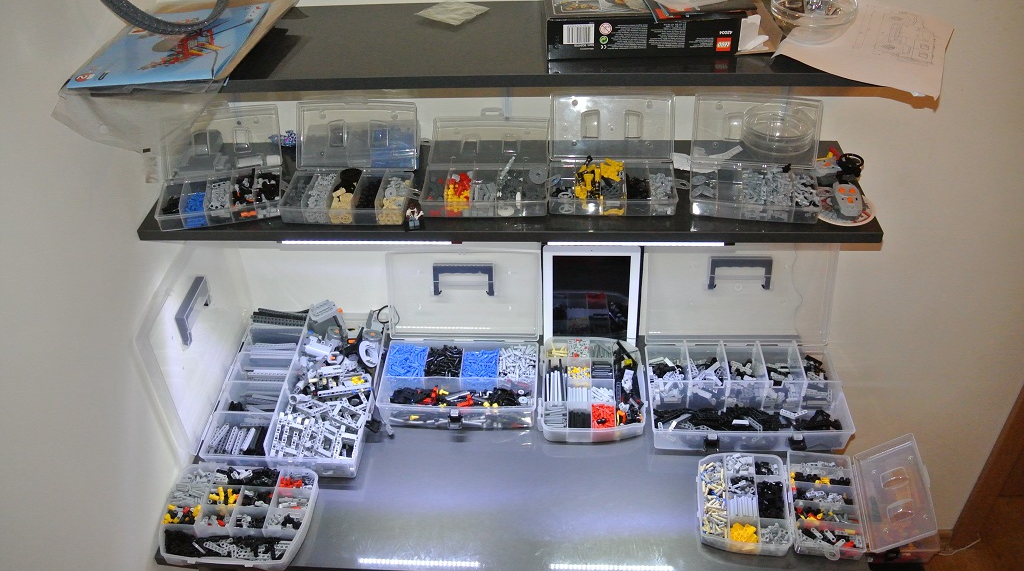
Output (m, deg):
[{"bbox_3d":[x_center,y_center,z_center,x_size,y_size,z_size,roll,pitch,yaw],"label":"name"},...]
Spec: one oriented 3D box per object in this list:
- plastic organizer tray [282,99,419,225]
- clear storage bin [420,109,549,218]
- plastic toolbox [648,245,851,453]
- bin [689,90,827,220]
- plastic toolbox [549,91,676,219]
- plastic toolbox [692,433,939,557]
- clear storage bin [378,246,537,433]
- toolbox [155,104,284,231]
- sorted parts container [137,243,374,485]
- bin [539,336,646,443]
[{"bbox_3d":[-0.251,-0.193,1.284,0.194,0.128,0.165,2,41,5],"label":"plastic organizer tray"},{"bbox_3d":[-0.038,-0.197,1.323,0.196,0.070,0.205,1,41,3],"label":"clear storage bin"},{"bbox_3d":[0.431,0.115,1.510,0.355,0.272,0.268,0,41,3],"label":"plastic toolbox"},{"bbox_3d":[0.372,-0.198,1.262,0.192,0.126,0.165,4,41,7],"label":"bin"},{"bbox_3d":[0.157,-0.208,1.283,0.196,0.128,0.165,0,41,3],"label":"plastic toolbox"},{"bbox_3d":[0.489,0.346,1.376,0.360,0.095,0.200,4,41,7],"label":"plastic toolbox"},{"bbox_3d":[-0.099,0.104,1.577,0.295,0.232,0.258,0,41,3],"label":"clear storage bin"},{"bbox_3d":[-0.460,-0.193,1.293,0.186,0.128,0.160,-8,41,-6],"label":"toolbox"},{"bbox_3d":[-0.425,0.102,1.509,0.310,0.345,0.360,0,41,3],"label":"sorted parts container"},{"bbox_3d":[0.145,0.196,1.604,0.188,0.042,0.220,-3,41,-1],"label":"bin"}]

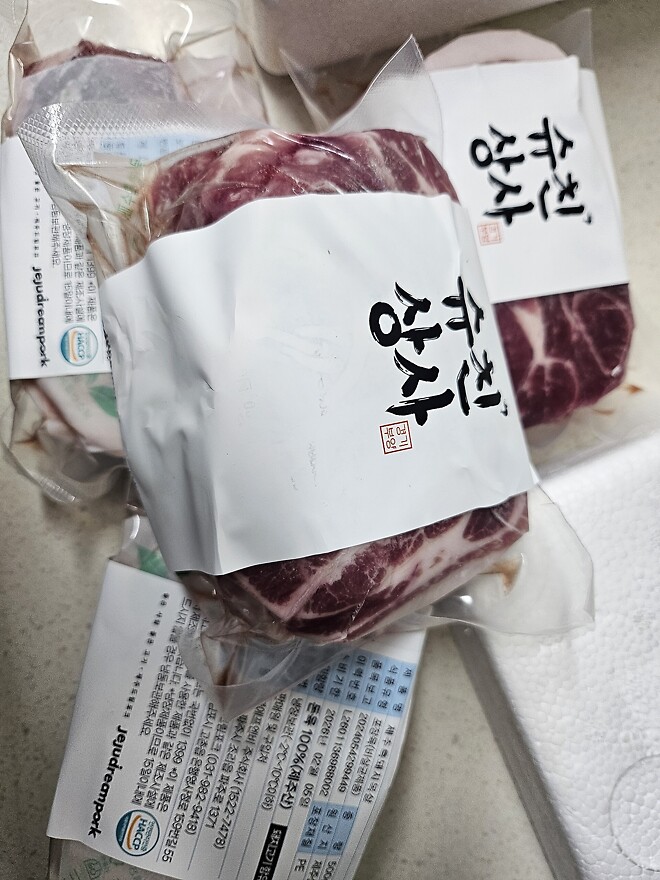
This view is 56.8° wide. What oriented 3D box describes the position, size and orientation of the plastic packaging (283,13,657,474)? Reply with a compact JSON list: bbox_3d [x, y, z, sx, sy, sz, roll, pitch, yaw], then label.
[{"bbox_3d":[0.068,-0.098,0.277,0.150,0.042,0.212,-8,84,-1],"label":"plastic packaging"}]

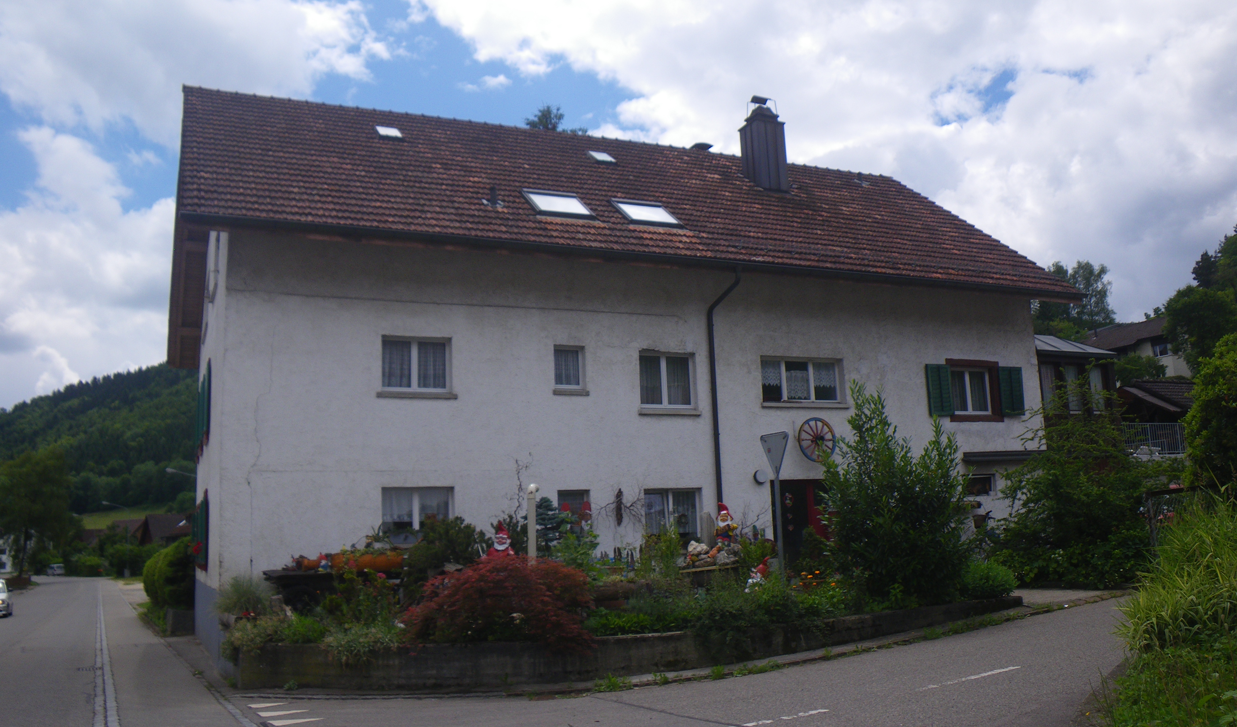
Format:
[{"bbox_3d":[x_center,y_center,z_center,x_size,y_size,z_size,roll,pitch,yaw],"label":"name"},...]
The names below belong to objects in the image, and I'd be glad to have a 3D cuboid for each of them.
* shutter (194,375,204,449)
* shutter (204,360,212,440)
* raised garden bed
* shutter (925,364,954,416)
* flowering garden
[{"bbox_3d":[-9.185,1.072,22.053,0.060,1.437,0.658,2,-11,-25],"label":"shutter"},{"bbox_3d":[-8.043,0.680,19.602,0.060,1.427,0.658,2,-11,-25],"label":"shutter"},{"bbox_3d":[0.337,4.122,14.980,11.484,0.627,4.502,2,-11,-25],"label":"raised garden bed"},{"bbox_3d":[7.211,0.600,22.417,0.727,1.172,0.060,2,-11,-25],"label":"shutter"},{"bbox_3d":[0.094,2.246,15.424,11.281,3.642,4.553,2,-11,-25],"label":"flowering garden"}]

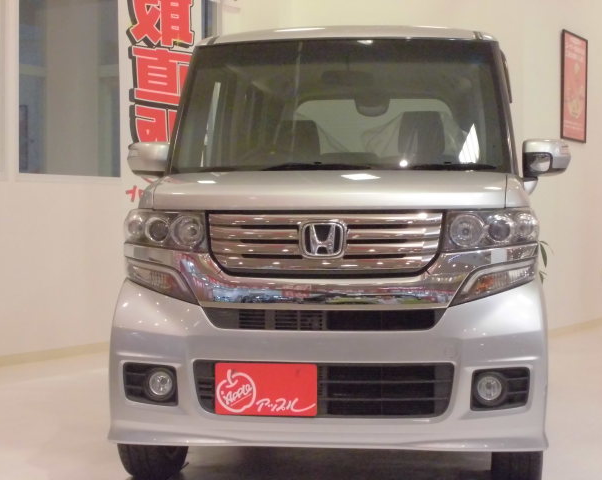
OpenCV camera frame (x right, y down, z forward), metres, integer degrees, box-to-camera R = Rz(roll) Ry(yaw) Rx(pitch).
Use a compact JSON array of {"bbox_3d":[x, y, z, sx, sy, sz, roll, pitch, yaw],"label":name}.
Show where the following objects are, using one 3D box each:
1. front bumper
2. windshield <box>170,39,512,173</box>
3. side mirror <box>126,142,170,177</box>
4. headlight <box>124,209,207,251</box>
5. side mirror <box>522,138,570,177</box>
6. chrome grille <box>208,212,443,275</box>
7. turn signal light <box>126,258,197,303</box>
[{"bbox_3d":[0.083,0.402,3.952,1.470,0.563,0.380,0,1,6],"label":"front bumper"},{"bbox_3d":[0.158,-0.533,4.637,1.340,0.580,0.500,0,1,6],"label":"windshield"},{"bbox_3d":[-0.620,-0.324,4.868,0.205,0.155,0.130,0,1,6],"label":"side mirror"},{"bbox_3d":[-0.458,-0.041,4.069,0.333,0.140,0.290,0,1,6],"label":"headlight"},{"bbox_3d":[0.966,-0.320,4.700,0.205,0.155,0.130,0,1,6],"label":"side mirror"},{"bbox_3d":[0.072,0.009,3.840,0.776,0.205,0.105,0,1,6],"label":"chrome grille"},{"bbox_3d":[-0.456,0.133,3.981,0.255,0.146,0.170,0,1,21],"label":"turn signal light"}]

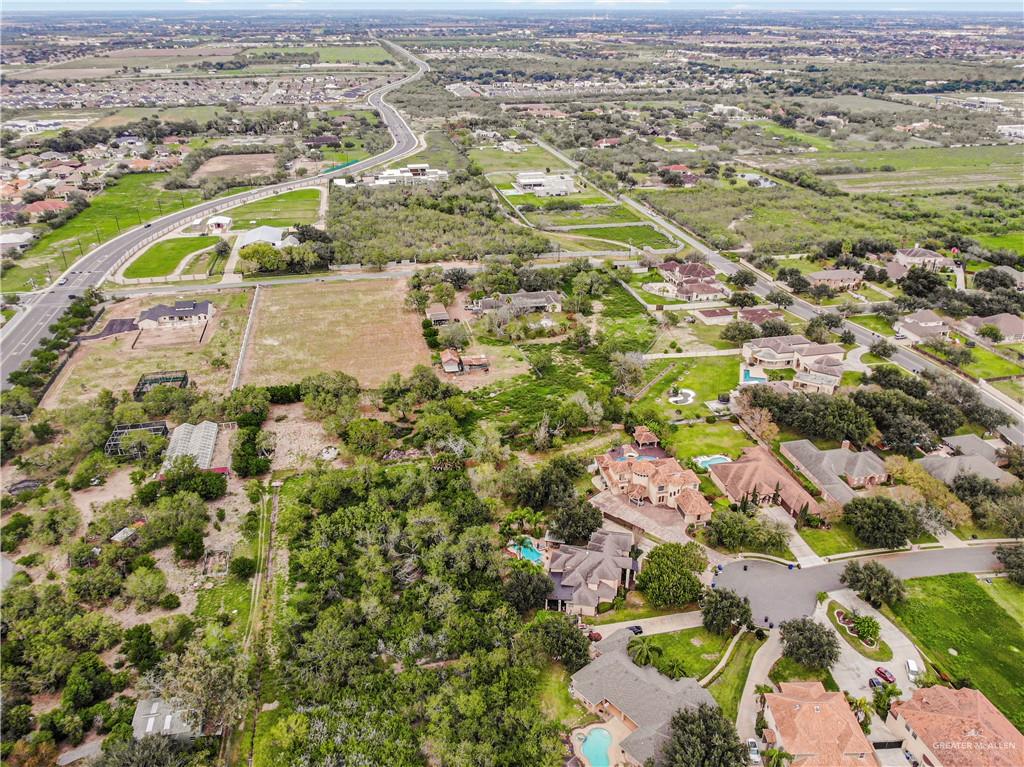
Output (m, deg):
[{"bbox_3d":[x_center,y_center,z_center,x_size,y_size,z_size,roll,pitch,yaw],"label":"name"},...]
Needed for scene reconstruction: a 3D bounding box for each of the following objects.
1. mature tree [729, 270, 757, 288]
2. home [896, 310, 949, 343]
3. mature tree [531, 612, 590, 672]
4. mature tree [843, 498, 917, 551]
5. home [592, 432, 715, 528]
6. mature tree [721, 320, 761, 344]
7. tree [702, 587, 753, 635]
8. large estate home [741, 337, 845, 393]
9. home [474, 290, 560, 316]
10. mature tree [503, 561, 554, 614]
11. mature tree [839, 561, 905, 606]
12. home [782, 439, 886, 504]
[{"bbox_3d":[109.286,-48.519,337.178,12.200,9.000,12.200,0,28,0],"label":"mature tree"},{"bbox_3d":[180.192,-26.310,311.149,17.500,8.500,20.500,-7,29,-12],"label":"home"},{"bbox_3d":[9.787,53.088,144.982,12.000,10.000,12.000,0,28,0],"label":"mature tree"},{"bbox_3d":[91.288,35.552,177.903,15.300,10.300,15.300,0,28,0],"label":"mature tree"},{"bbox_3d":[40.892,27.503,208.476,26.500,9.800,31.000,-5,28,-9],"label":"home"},{"bbox_3d":[96.800,-21.283,301.153,15.000,9.000,15.000,0,28,0],"label":"mature tree"},{"bbox_3d":[48.705,52.138,160.828,10.800,11.000,10.800,0,28,0],"label":"tree"},{"bbox_3d":[110.073,-8.398,261.865,36.500,9.000,36.000,-6,29,-11],"label":"large estate home"},{"bbox_3d":[4.601,-37.787,319.598,38.000,6.200,19.500,-4,28,-7],"label":"home"},{"bbox_3d":[4.078,48.468,166.349,11.600,12.300,11.600,0,28,0],"label":"mature tree"},{"bbox_3d":[87.166,48.406,171.474,14.300,7.600,14.300,0,28,0],"label":"mature tree"},{"bbox_3d":[96.105,23.789,202.982,23.800,7.500,31.000,-5,28,-10],"label":"home"}]

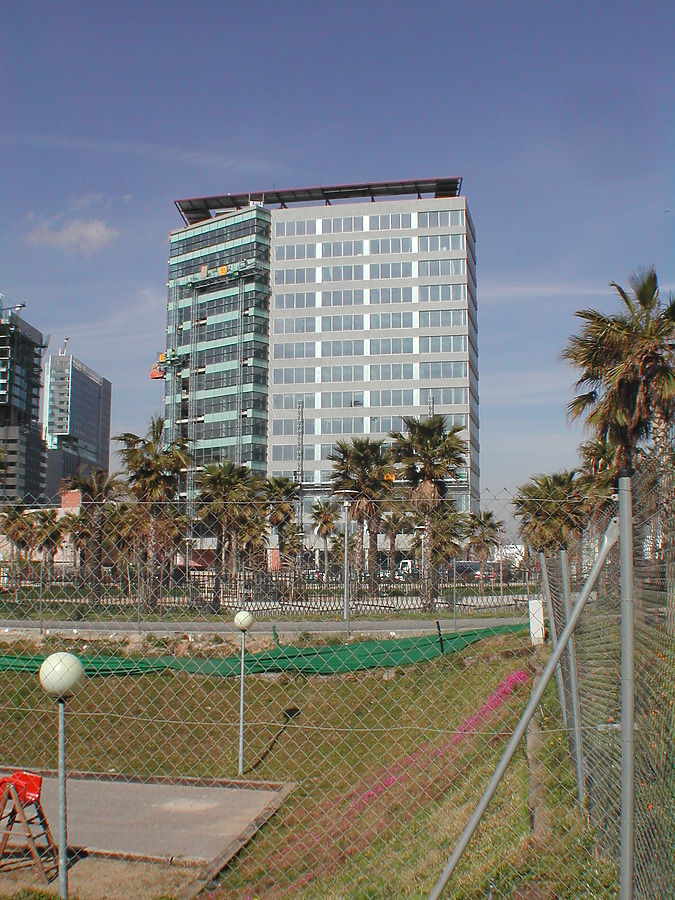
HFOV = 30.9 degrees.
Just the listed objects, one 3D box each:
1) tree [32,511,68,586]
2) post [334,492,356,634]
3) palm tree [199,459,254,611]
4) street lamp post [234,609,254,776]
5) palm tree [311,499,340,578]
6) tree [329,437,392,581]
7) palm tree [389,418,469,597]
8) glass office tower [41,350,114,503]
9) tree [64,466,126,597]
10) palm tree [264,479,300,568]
[{"bbox_3d":[-25.336,8.510,107.877,3.180,6.690,3.180,0,-5,0],"label":"tree"},{"bbox_3d":[0.346,4.261,49.731,1.000,5.230,1.000,0,-5,0],"label":"post"},{"bbox_3d":[-4.991,3.882,54.941,2.560,6.840,2.560,0,-5,0],"label":"palm tree"},{"bbox_3d":[-1.933,5.025,25.348,0.410,3.390,0.410,0,-5,0],"label":"street lamp post"},{"bbox_3d":[-1.182,8.926,120.368,2.960,8.300,2.960,0,-5,0],"label":"palm tree"},{"bbox_3d":[1.420,4.139,75.462,3.950,9.990,3.950,0,-5,0],"label":"tree"},{"bbox_3d":[4.598,3.061,61.738,3.840,9.770,3.840,0,-5,0],"label":"palm tree"},{"bbox_3d":[-121.160,6.370,559.690,15.000,89.140,76.000,0,-5,1],"label":"glass office tower"},{"bbox_3d":[-12.701,4.451,63.870,3.350,7.200,3.350,0,-5,0],"label":"tree"},{"bbox_3d":[-4.439,6.541,96.856,2.850,8.900,2.850,0,-5,0],"label":"palm tree"}]

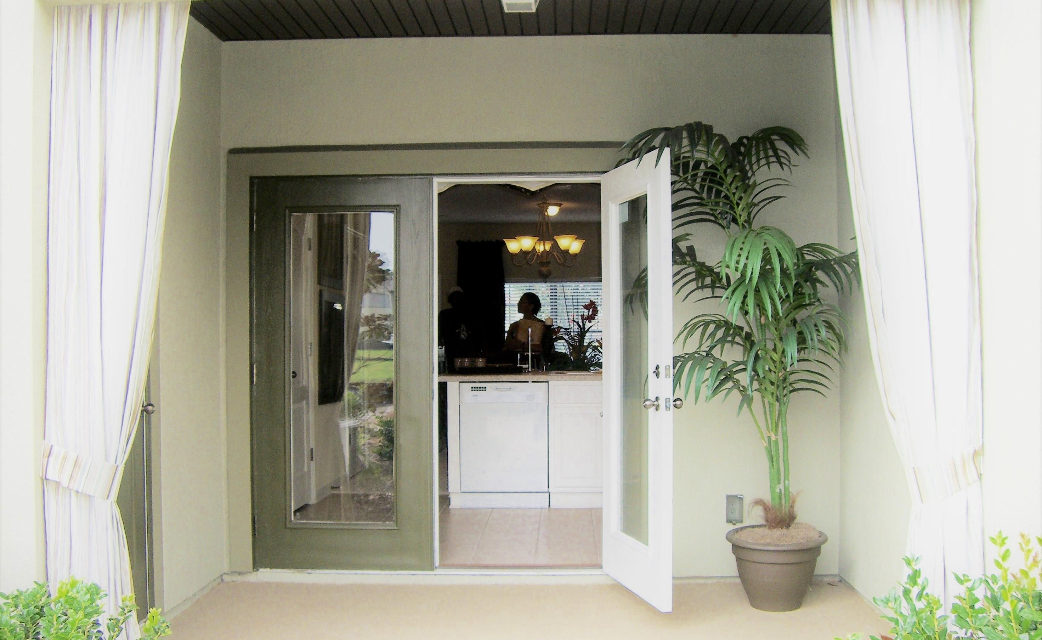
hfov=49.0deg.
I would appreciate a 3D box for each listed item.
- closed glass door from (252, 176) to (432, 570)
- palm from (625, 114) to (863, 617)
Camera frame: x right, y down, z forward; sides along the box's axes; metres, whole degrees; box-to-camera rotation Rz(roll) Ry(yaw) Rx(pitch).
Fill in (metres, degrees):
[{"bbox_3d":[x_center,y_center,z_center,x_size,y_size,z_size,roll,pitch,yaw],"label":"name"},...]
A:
[{"bbox_3d":[-0.925,0.280,5.930,0.920,2.040,0.050,0,0,2],"label":"closed glass door"},{"bbox_3d":[1.030,0.210,5.360,1.120,2.270,0.980,0,0,2],"label":"palm"}]

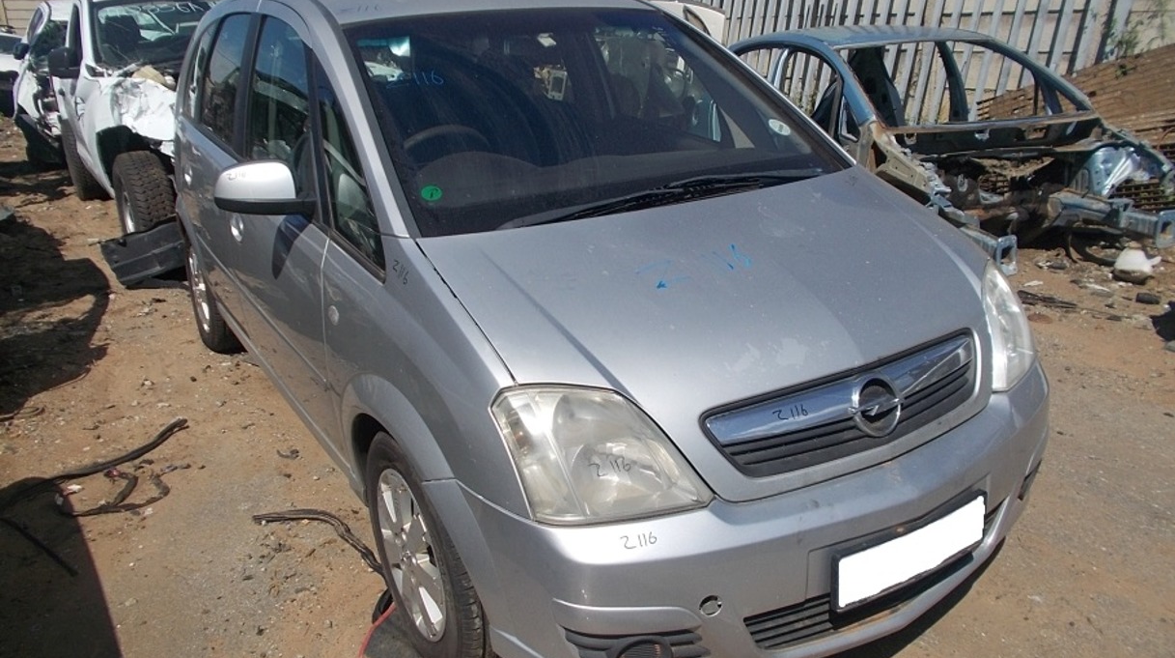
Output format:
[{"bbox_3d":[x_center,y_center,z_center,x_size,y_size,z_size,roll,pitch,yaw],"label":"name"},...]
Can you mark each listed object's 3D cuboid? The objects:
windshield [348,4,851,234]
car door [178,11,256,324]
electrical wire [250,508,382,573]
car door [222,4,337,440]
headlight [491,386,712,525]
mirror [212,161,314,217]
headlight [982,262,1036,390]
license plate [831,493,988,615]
[{"bbox_3d":[0.016,-0.655,2.504,1.370,0.130,0.990,-13,52,-30],"label":"windshield"},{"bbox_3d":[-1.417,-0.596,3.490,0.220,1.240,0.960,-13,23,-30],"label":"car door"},{"bbox_3d":[-0.816,0.624,2.700,0.600,0.040,0.150,11,23,30],"label":"electrical wire"},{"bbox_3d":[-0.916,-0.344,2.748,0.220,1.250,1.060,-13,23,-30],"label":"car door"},{"bbox_3d":[0.017,0.219,1.665,0.350,0.250,0.330,-13,23,-30],"label":"headlight"},{"bbox_3d":[-0.849,-0.362,2.310,0.240,0.160,0.170,-13,23,-30],"label":"mirror"},{"bbox_3d":[1.019,-0.021,2.260,0.350,0.250,0.330,-13,23,-30],"label":"headlight"},{"bbox_3d":[0.681,0.461,1.834,0.450,0.130,0.025,-10,16,-31],"label":"license plate"}]

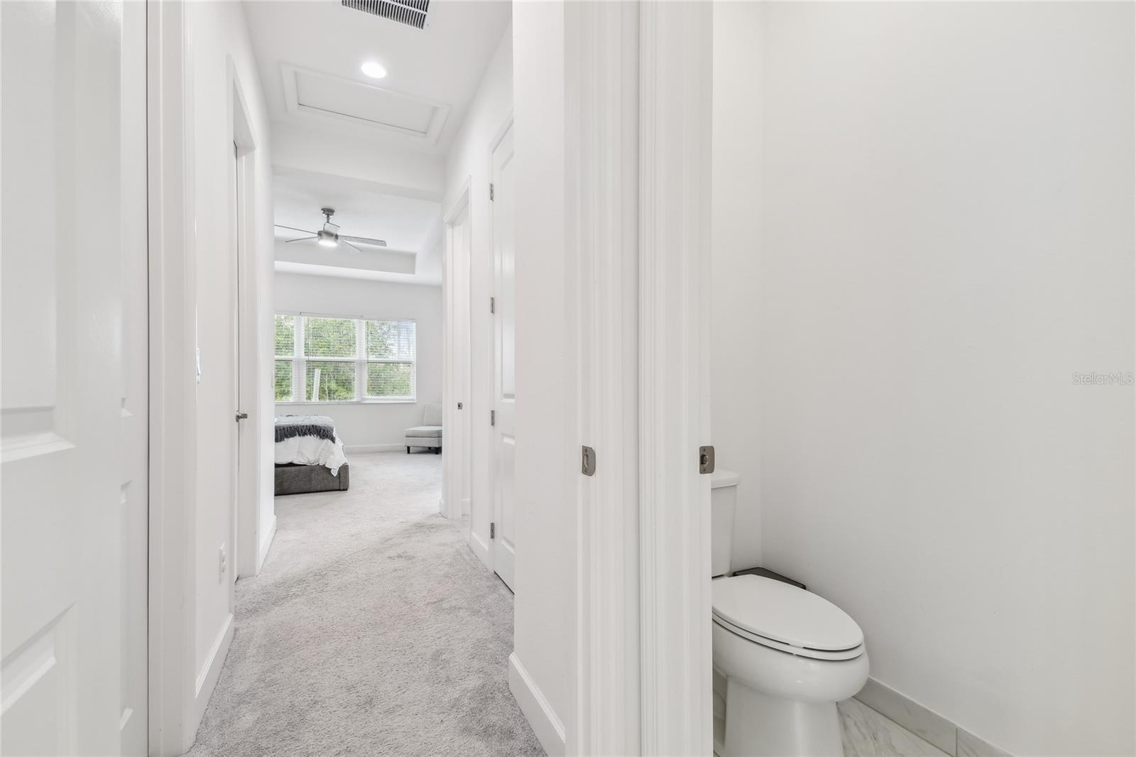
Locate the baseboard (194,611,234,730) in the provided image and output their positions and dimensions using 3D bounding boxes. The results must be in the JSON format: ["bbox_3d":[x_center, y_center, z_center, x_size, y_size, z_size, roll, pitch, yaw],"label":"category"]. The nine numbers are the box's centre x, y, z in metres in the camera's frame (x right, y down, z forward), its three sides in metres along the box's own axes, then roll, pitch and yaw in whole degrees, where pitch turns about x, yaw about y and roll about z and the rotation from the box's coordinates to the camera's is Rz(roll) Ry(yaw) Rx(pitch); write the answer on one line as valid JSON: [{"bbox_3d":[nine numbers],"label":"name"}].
[{"bbox_3d":[-1.335,1.078,1.797,0.016,0.122,0.670,0,0,-27],"label":"baseboard"}]

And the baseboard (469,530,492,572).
[{"bbox_3d":[-0.566,1.079,3.036,0.016,0.118,0.440,0,0,-27],"label":"baseboard"}]

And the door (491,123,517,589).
[{"bbox_3d":[-0.255,-0.096,2.463,0.040,2.439,0.725,0,0,-27],"label":"door"}]

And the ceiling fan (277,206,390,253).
[{"bbox_3d":[-2.639,-1.670,5.211,1.280,0.370,1.280,0,0,-27],"label":"ceiling fan"}]

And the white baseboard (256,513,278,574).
[{"bbox_3d":[-2.009,1.081,3.160,0.016,0.118,0.890,0,0,-27],"label":"white baseboard"}]

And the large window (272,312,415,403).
[{"bbox_3d":[-3.502,-0.269,7.054,2.377,1.330,0.110,0,0,-27],"label":"large window"}]

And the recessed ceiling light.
[{"bbox_3d":[-1.173,-1.858,2.859,0.170,0.030,0.170,0,0,-27],"label":"recessed ceiling light"}]

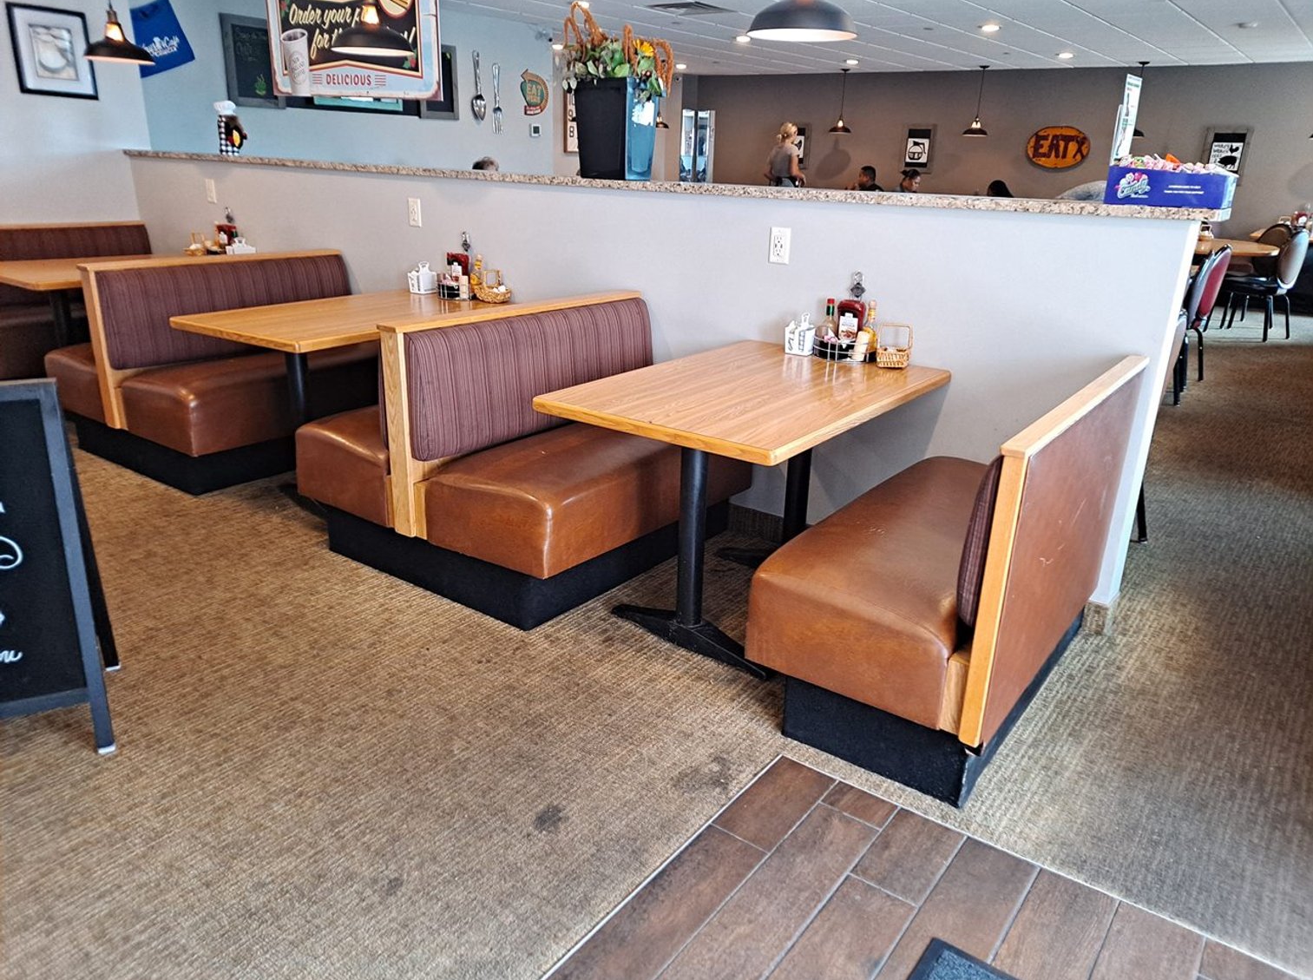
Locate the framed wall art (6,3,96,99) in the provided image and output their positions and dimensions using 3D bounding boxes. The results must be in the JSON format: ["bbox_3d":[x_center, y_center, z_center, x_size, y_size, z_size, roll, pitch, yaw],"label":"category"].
[{"bbox_3d":[-3.398,-2.465,5.354,0.028,0.452,0.420,15,23,33],"label":"framed wall art"}]

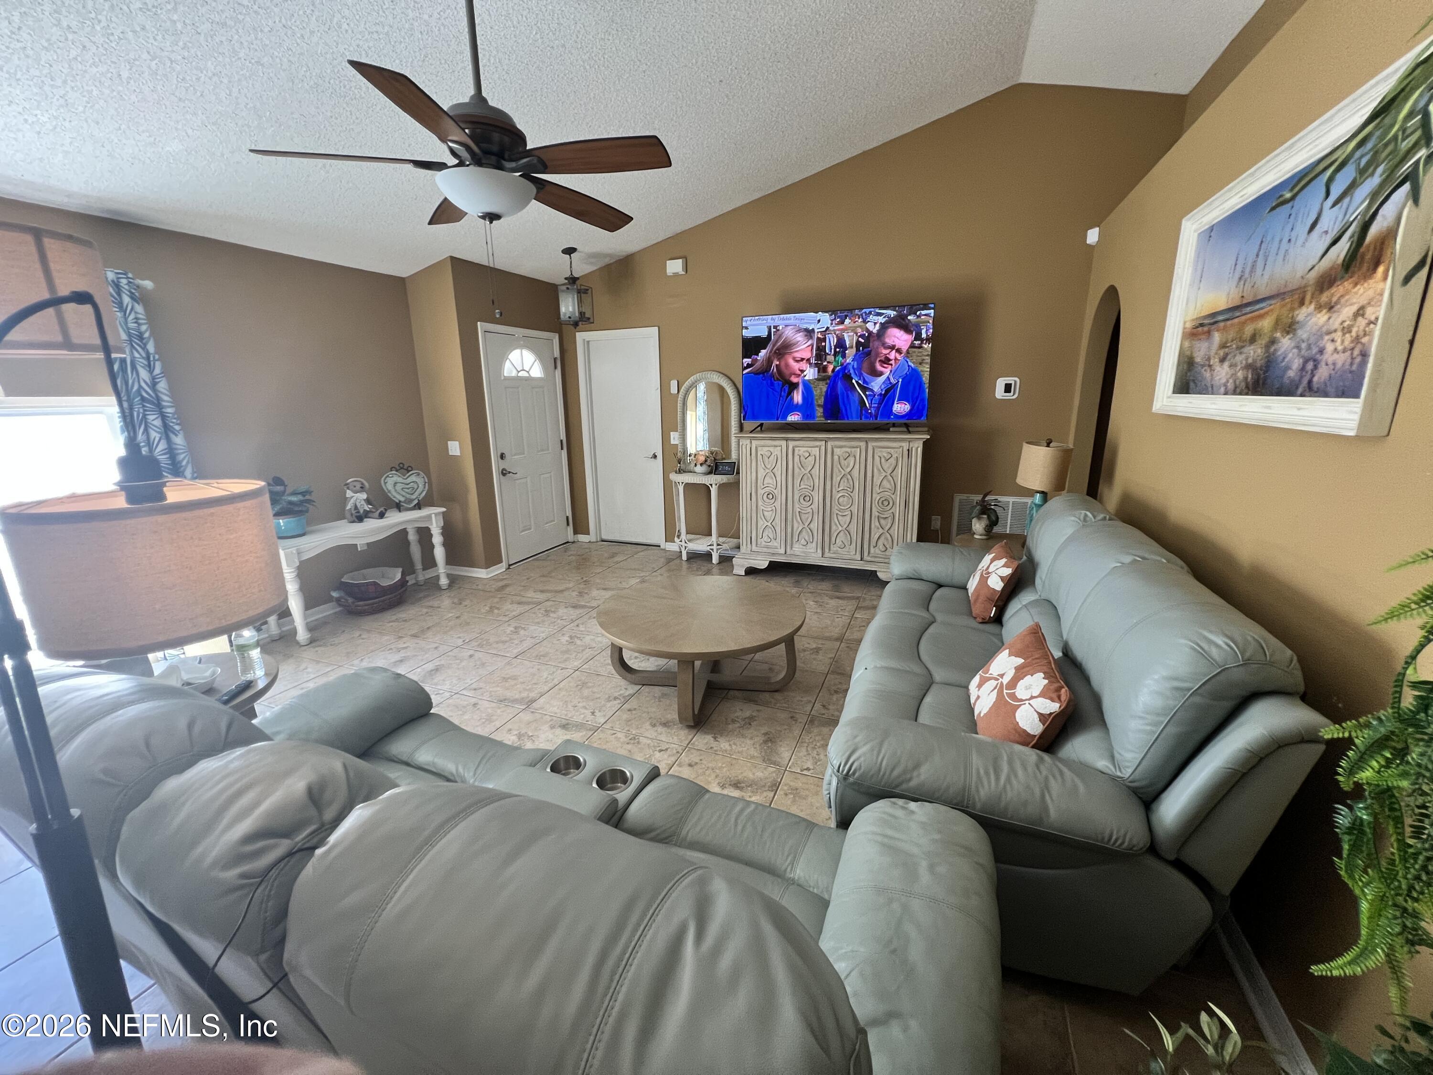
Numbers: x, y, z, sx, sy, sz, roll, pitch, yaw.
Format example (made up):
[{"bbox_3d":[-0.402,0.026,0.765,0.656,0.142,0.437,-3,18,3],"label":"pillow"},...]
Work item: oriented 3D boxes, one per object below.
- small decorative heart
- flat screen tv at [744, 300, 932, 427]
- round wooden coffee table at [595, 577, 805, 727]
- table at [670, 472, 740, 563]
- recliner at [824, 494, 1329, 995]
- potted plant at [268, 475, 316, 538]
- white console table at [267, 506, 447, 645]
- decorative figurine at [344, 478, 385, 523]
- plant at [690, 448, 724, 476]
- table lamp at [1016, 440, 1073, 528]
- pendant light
[{"bbox_3d":[-2.407,-0.381,4.186,0.310,0.355,0.120,-9,16,-32],"label":"small decorative heart"},{"bbox_3d":[0.893,-1.310,4.164,1.440,0.840,0.090,5,15,21],"label":"flat screen tv"},{"bbox_3d":[-0.063,0.535,2.625,0.990,0.405,0.990,-1,13,0],"label":"round wooden coffee table"},{"bbox_3d":[-0.105,-0.191,5.039,0.690,0.810,0.350,5,15,21],"label":"table"},{"bbox_3d":[1.119,0.365,2.175,0.960,0.900,2.250,4,14,22],"label":"recliner"},{"bbox_3d":[-2.599,-0.186,3.232,0.280,0.360,0.290,4,14,22],"label":"potted plant"},{"bbox_3d":[-2.523,0.222,3.811,0.380,0.640,1.220,5,15,21],"label":"white console table"},{"bbox_3d":[-2.454,-0.258,3.709,0.210,0.285,0.190,4,14,22],"label":"decorative figurine"},{"bbox_3d":[-0.084,-0.691,4.891,0.260,0.230,0.220,5,15,21],"label":"plant"},{"bbox_3d":[2.007,-0.289,3.332,0.280,0.635,0.280,4,14,22],"label":"table lamp"},{"bbox_3d":[-1.212,-2.095,4.568,0.210,0.640,0.210,5,15,21],"label":"pendant light"}]

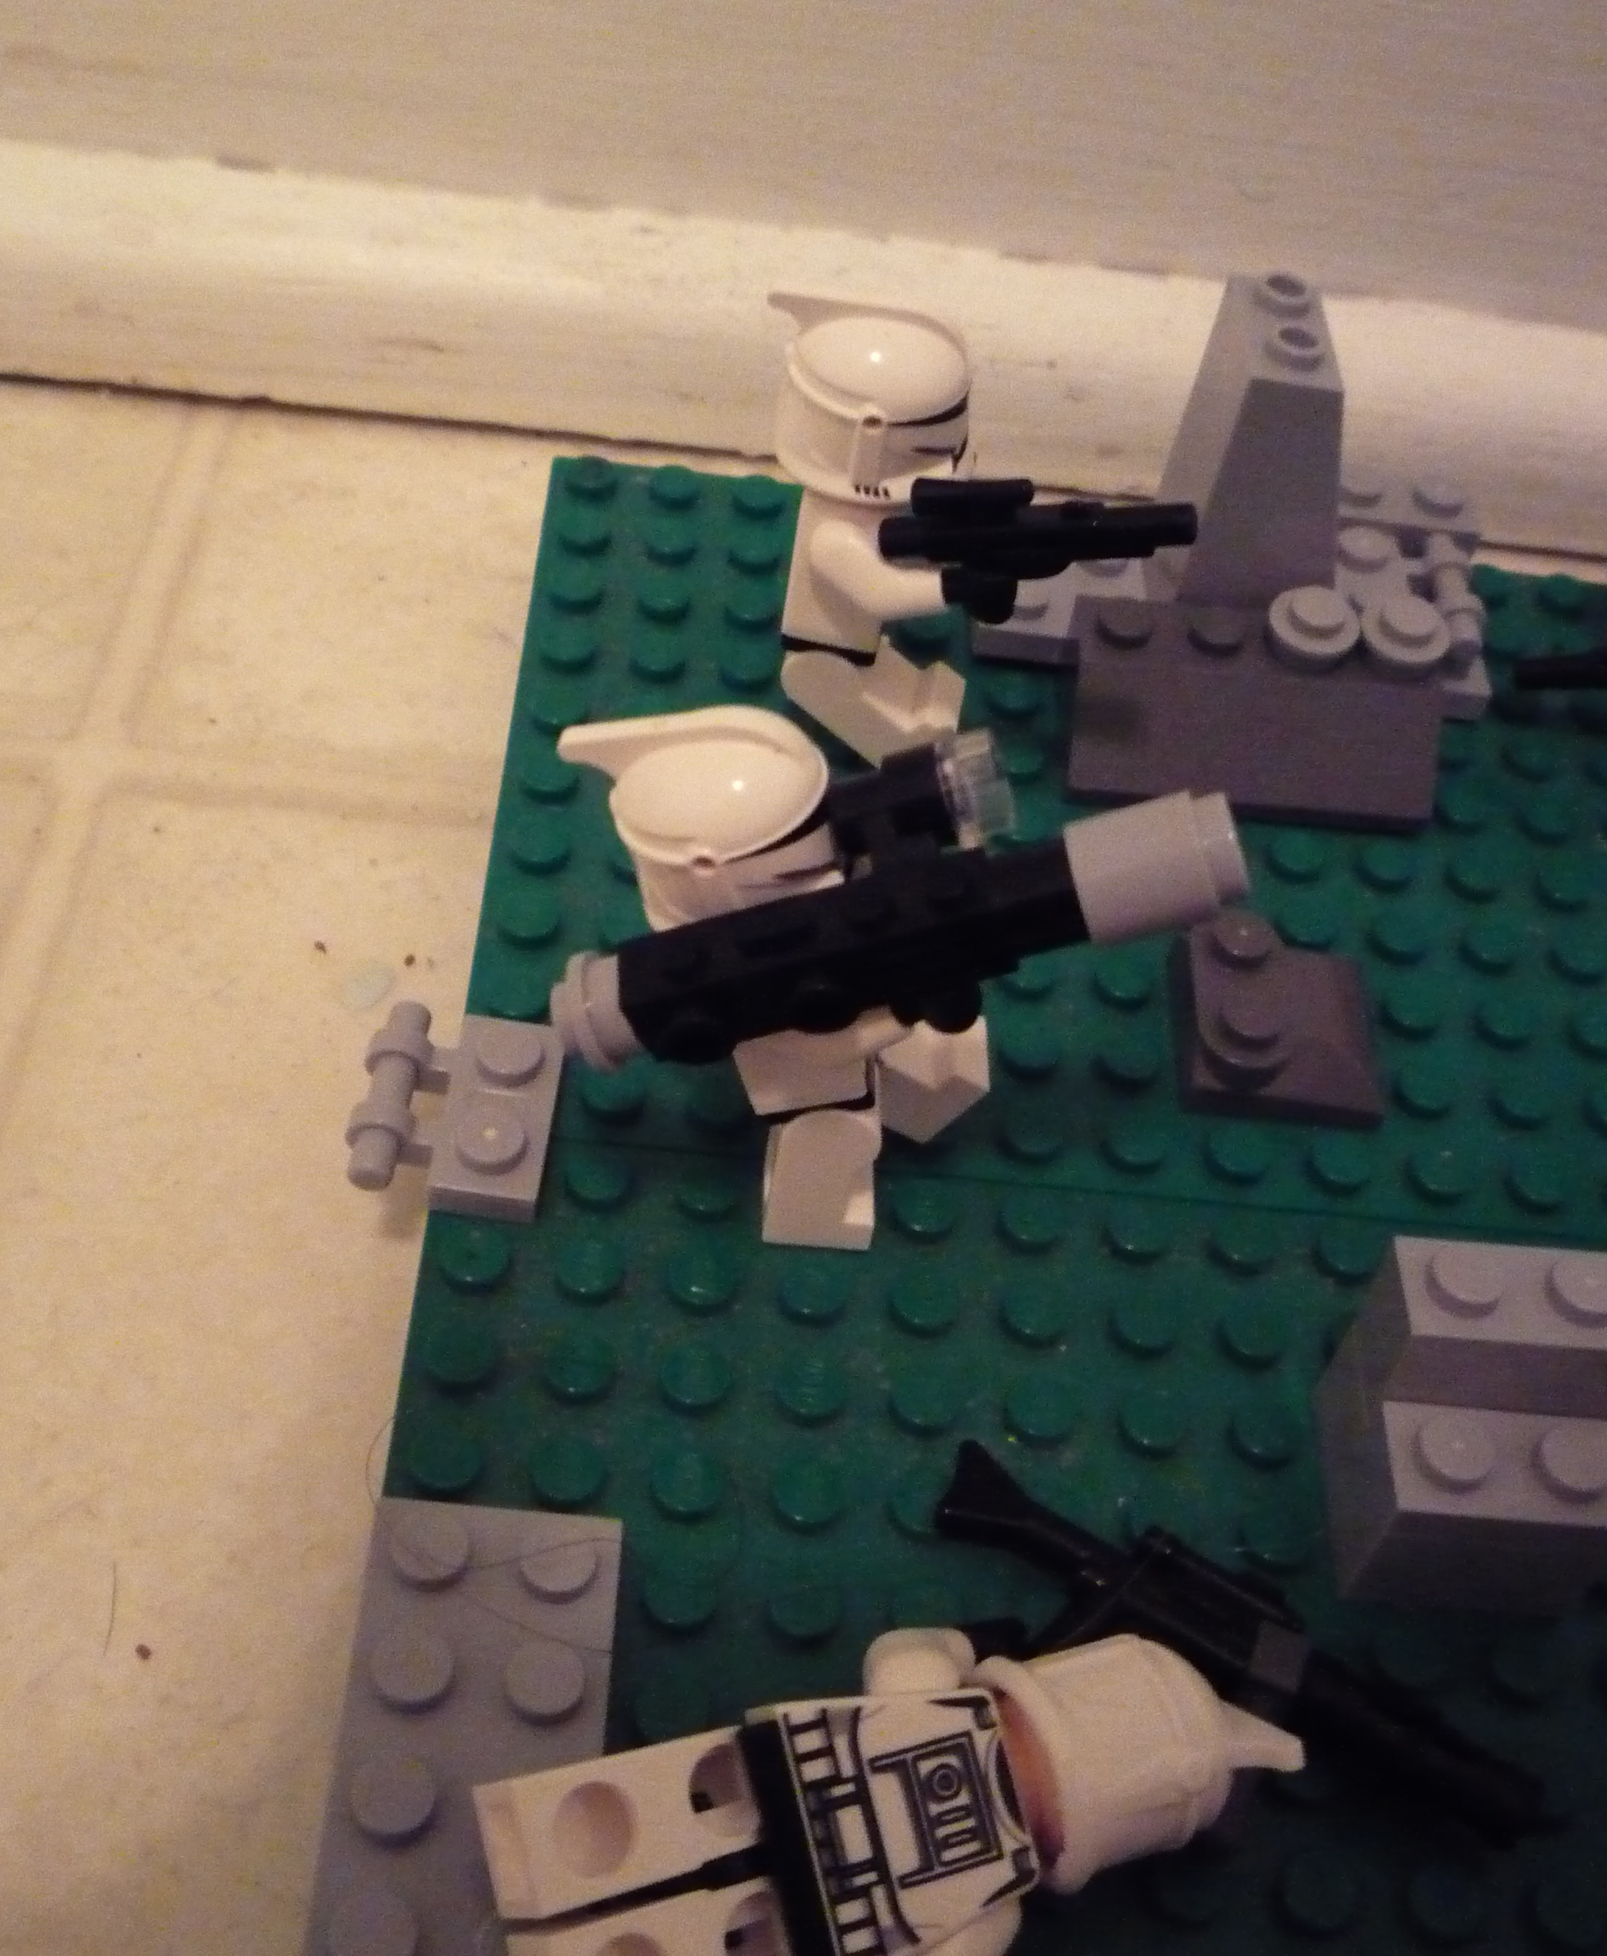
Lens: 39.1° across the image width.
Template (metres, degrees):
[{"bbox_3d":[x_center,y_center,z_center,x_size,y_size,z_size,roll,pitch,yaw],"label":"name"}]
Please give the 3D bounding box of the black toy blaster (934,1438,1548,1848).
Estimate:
[{"bbox_3d":[0.026,0.044,0.143,0.041,0.005,0.012,28,52,14],"label":"black toy blaster"}]

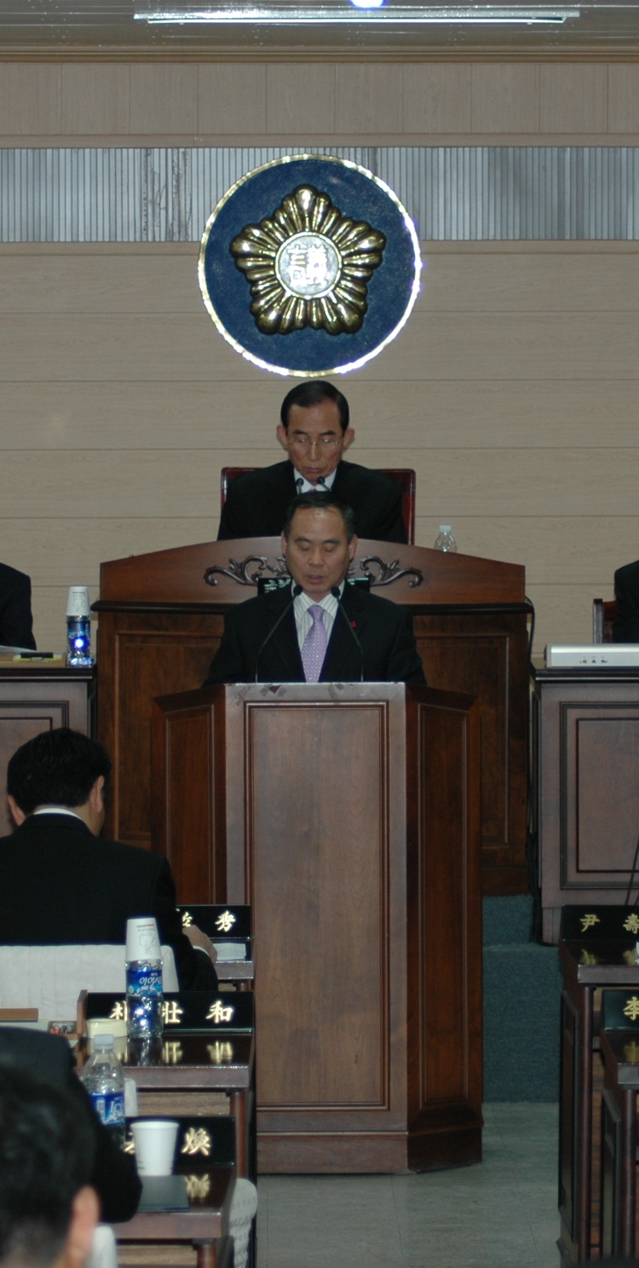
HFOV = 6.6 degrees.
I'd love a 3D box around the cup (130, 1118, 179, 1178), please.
[{"bbox_3d":[-0.242,0.760,8.200,0.072,0.073,0.072,0,2,0],"label":"cup"}]

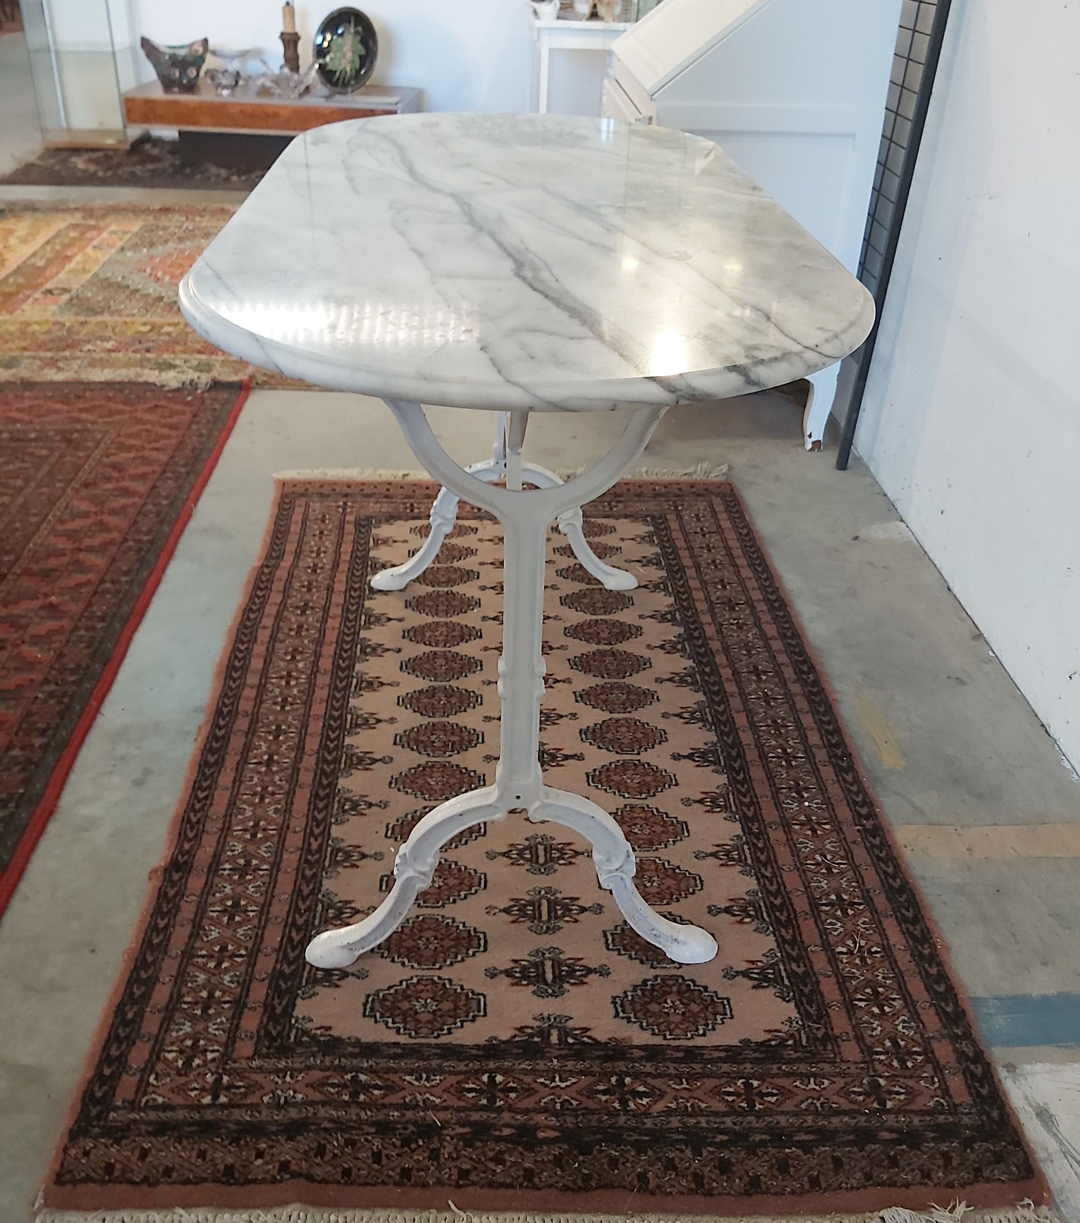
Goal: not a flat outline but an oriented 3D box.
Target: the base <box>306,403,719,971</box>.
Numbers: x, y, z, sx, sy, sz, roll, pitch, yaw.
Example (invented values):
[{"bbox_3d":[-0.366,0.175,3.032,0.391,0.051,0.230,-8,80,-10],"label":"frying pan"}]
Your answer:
[{"bbox_3d":[-0.037,-0.134,1.391,0.475,0.725,0.875,0,33,-4],"label":"base"}]

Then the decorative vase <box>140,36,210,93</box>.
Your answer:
[{"bbox_3d":[-1.591,-2.380,4.713,0.260,0.195,0.170,3,33,2],"label":"decorative vase"}]

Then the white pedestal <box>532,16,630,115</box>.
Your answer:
[{"bbox_3d":[0.160,-2.271,4.830,0.391,0.648,0.350,1,33,-1],"label":"white pedestal"}]

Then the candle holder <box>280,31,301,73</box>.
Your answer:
[{"bbox_3d":[-1.123,-2.489,4.875,0.075,0.215,0.075,0,33,-4],"label":"candle holder"}]

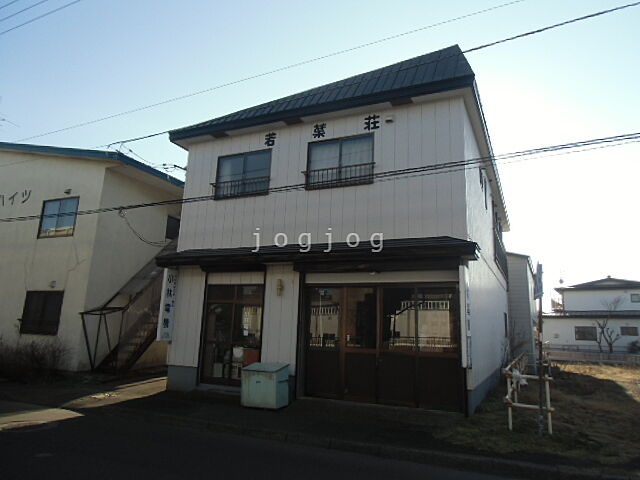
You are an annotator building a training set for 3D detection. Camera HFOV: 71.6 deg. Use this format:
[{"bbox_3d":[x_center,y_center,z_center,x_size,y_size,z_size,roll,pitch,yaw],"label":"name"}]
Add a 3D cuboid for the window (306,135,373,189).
[{"bbox_3d":[0.457,-1.823,10.430,1.700,1.210,0.120,-3,-13,25],"label":"window"}]

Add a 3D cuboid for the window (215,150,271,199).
[{"bbox_3d":[-2.016,-1.701,11.585,1.680,1.210,0.120,-3,-13,25],"label":"window"}]

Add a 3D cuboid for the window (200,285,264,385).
[{"bbox_3d":[-2.130,2.280,10.787,1.730,2.390,0.120,-3,-13,25],"label":"window"}]

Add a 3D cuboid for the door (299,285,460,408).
[{"bbox_3d":[1.200,2.123,9.287,3.420,2.470,0.120,-3,-13,25],"label":"door"}]

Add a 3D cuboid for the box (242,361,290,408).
[{"bbox_3d":[-1.134,2.995,9.193,0.860,0.810,0.560,-3,-13,25],"label":"box"}]

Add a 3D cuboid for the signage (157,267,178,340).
[{"bbox_3d":[-3.930,1.675,11.475,0.110,1.840,0.410,-3,-13,25],"label":"signage"}]

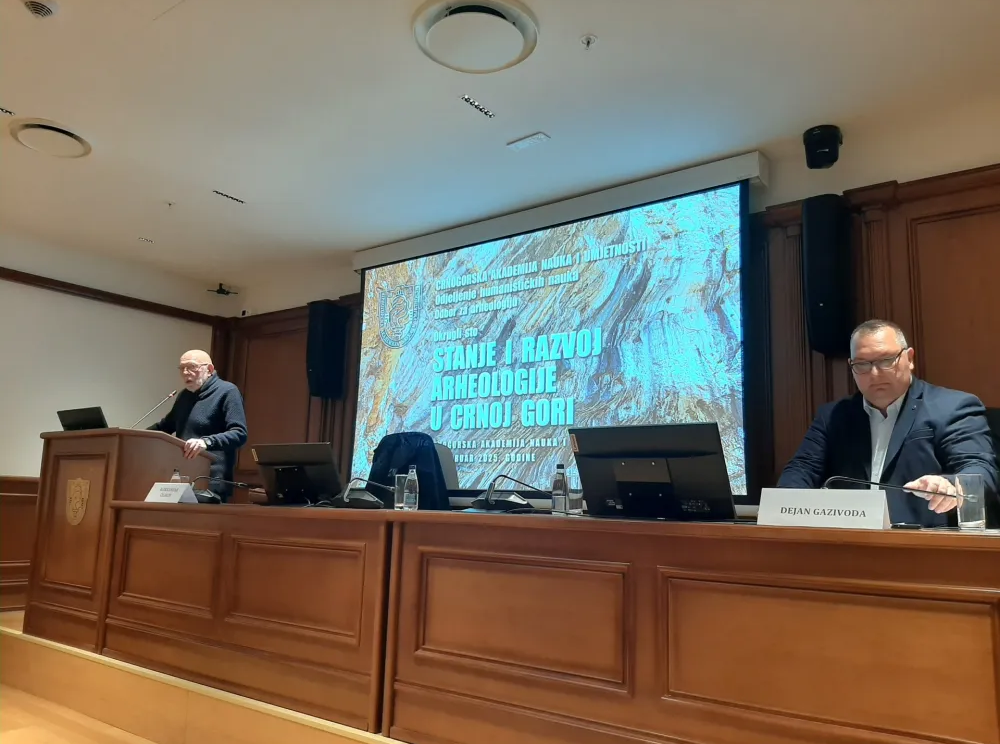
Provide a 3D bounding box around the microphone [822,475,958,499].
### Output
[{"bbox_3d":[1.051,0.326,2.067,0.360,0.100,0.030,-3,-10,24],"label":"microphone"}]

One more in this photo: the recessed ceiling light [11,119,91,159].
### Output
[{"bbox_3d":[-2.314,-1.195,4.022,0.400,0.050,0.400,1,-9,0],"label":"recessed ceiling light"}]

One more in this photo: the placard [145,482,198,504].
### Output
[{"bbox_3d":[-1.585,0.579,3.768,0.298,0.089,0.105,-6,-11,37],"label":"placard"}]

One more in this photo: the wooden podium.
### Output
[{"bbox_3d":[-2.206,0.930,4.510,0.940,1.145,0.600,-6,-12,37],"label":"wooden podium"}]

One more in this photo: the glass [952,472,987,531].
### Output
[{"bbox_3d":[1.153,0.321,1.908,0.061,0.138,0.061,-6,-11,37],"label":"glass"}]

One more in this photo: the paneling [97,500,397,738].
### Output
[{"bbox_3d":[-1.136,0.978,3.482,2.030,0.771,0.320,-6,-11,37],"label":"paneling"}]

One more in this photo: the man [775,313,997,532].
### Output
[{"bbox_3d":[1.190,0.521,2.346,0.620,1.420,0.750,-5,-11,36],"label":"man"}]

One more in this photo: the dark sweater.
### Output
[{"bbox_3d":[-1.765,0.356,4.638,0.610,0.720,0.440,-4,-11,31],"label":"dark sweater"}]

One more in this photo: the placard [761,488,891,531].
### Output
[{"bbox_3d":[0.821,0.347,1.986,0.298,0.092,0.105,-5,-11,36],"label":"placard"}]

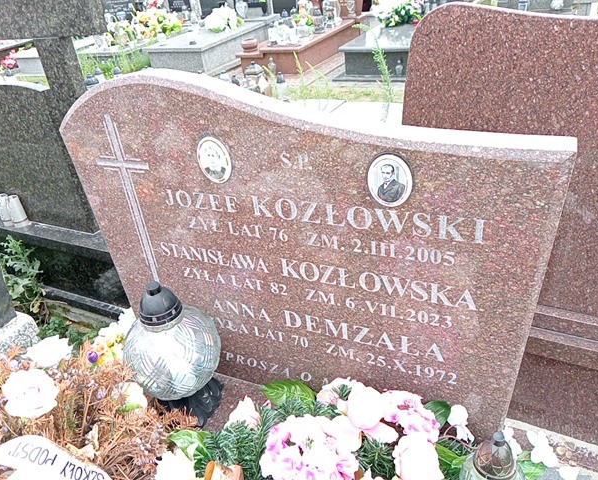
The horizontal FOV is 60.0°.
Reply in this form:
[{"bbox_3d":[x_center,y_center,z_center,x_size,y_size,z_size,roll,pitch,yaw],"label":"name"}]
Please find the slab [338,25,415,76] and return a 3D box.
[{"bbox_3d":[1.192,-2.096,5.568,0.937,0.282,1.755,10,35,27],"label":"slab"}]

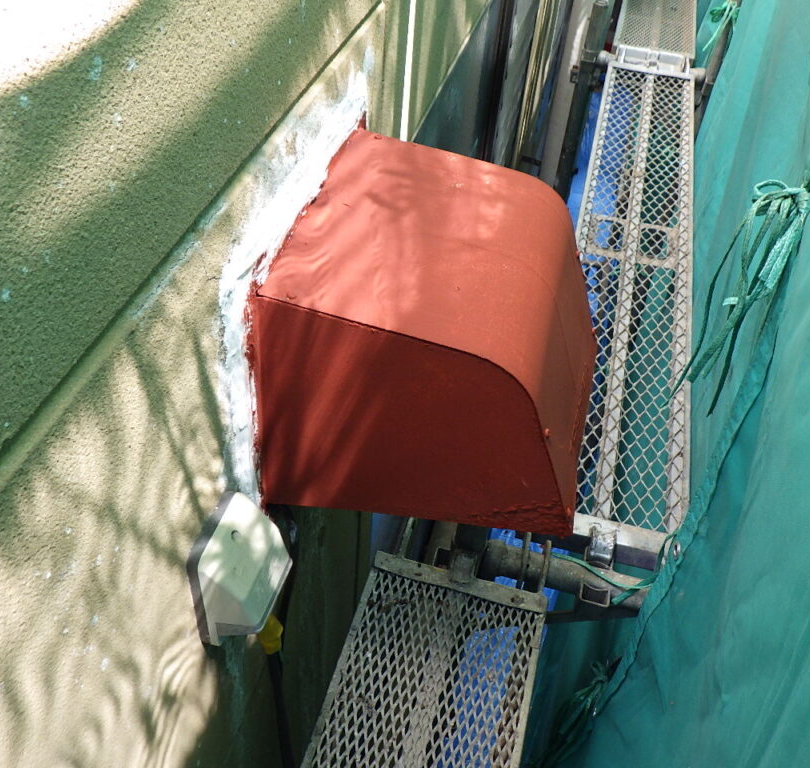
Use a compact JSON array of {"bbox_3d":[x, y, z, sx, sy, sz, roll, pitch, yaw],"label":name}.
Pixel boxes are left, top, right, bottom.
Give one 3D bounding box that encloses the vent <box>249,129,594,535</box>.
[{"bbox_3d":[0.058,-0.042,0.958,0.341,0.309,0.345,14,44,7],"label":"vent"}]

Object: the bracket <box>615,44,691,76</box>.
[{"bbox_3d":[0.749,-0.963,2.517,0.227,0.051,0.121,14,44,7],"label":"bracket"}]

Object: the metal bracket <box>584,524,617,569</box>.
[{"bbox_3d":[0.278,0.243,1.196,0.042,0.051,0.063,14,44,7],"label":"metal bracket"}]

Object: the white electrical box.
[{"bbox_3d":[-0.158,0.191,0.817,0.069,0.139,0.088,14,44,7],"label":"white electrical box"}]

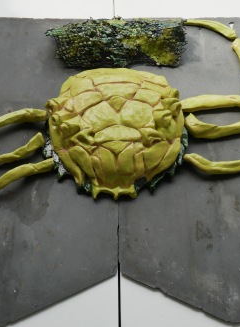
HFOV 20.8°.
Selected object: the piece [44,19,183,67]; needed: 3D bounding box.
[{"bbox_3d":[-0.007,-0.204,1.104,0.232,0.055,0.075,0,54,-1],"label":"piece"}]

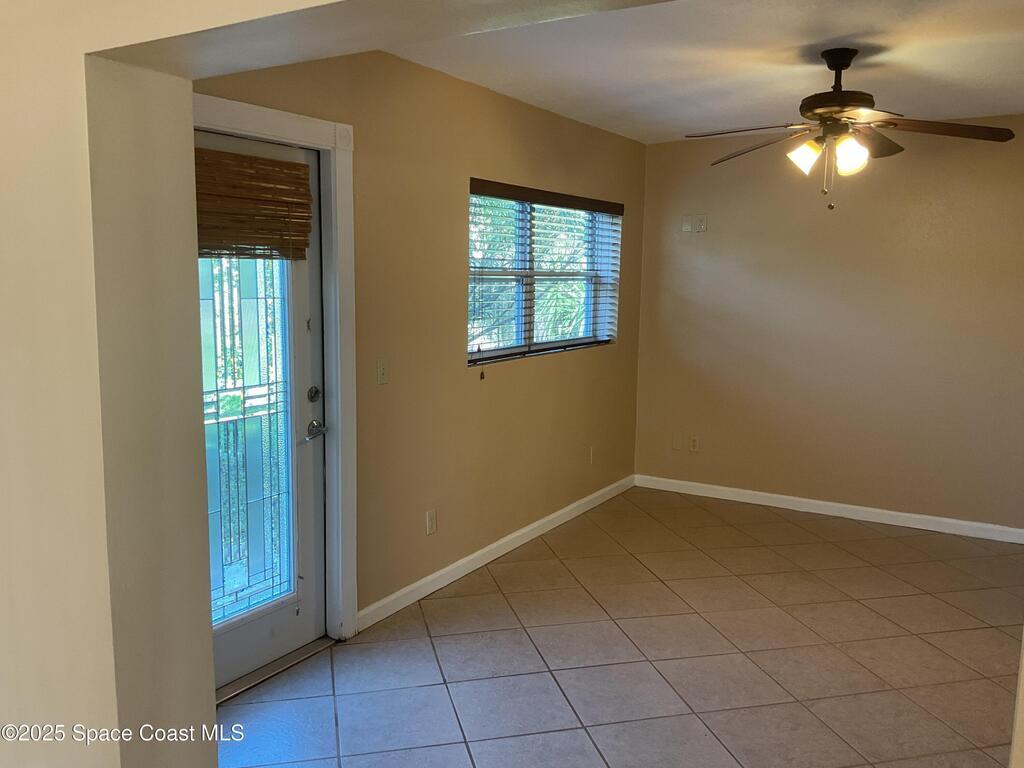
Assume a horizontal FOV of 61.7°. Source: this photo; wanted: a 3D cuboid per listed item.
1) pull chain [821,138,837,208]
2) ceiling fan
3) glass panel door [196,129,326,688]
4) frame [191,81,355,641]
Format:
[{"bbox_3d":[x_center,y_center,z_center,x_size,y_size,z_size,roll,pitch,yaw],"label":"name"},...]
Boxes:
[{"bbox_3d":[1.292,-0.855,3.502,0.050,0.290,0.040,3,8,20],"label":"pull chain"},{"bbox_3d":[1.341,-1.092,3.498,1.280,0.510,1.280,5,9,31],"label":"ceiling fan"},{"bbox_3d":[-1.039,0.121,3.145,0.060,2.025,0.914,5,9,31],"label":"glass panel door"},{"bbox_3d":[-1.003,0.078,3.118,0.130,2.140,1.170,5,9,31],"label":"frame"}]

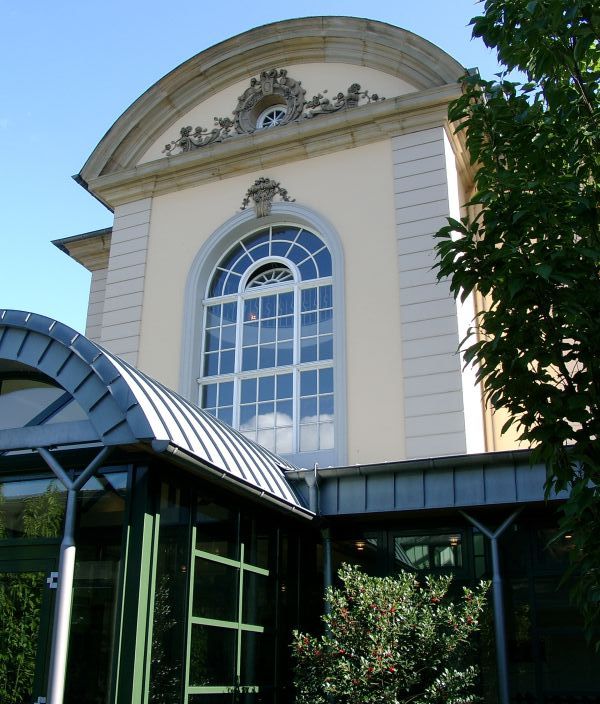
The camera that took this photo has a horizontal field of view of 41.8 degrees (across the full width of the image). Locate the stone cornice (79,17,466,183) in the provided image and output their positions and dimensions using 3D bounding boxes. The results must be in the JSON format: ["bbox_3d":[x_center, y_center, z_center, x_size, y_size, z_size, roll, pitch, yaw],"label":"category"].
[{"bbox_3d":[-1.037,-6.841,20.495,10.825,3.374,0.803,-8,-22,22],"label":"stone cornice"}]

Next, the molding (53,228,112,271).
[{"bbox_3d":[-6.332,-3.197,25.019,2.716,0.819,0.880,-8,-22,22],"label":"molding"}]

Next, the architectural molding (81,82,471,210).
[{"bbox_3d":[-1.007,-5.022,19.853,10.481,0.711,0.689,-8,-22,22],"label":"architectural molding"}]

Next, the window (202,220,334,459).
[{"bbox_3d":[-0.743,-0.296,18.752,3.595,6.196,0.268,-8,-22,22],"label":"window"}]

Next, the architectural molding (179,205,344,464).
[{"bbox_3d":[-0.886,-0.461,18.480,4.238,6.847,0.344,-8,-22,22],"label":"architectural molding"}]

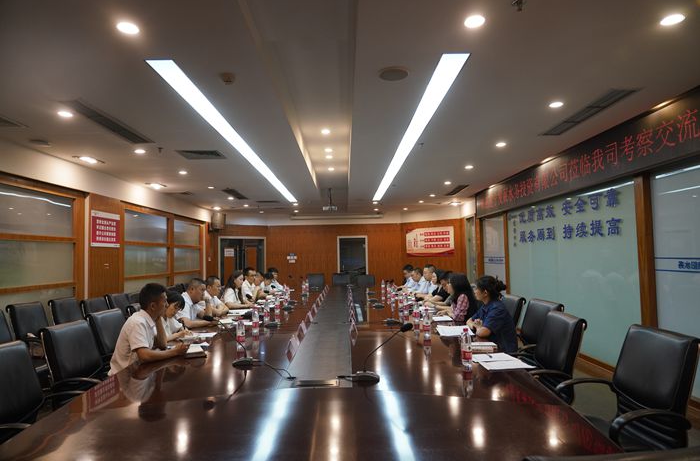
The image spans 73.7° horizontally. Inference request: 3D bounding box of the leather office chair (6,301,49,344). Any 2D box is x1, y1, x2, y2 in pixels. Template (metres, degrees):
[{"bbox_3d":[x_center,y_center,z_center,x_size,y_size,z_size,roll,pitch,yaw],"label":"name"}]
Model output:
[{"bbox_3d":[-3.100,1.263,4.813,0.660,1.010,0.610,-1,-3,1],"label":"leather office chair"}]

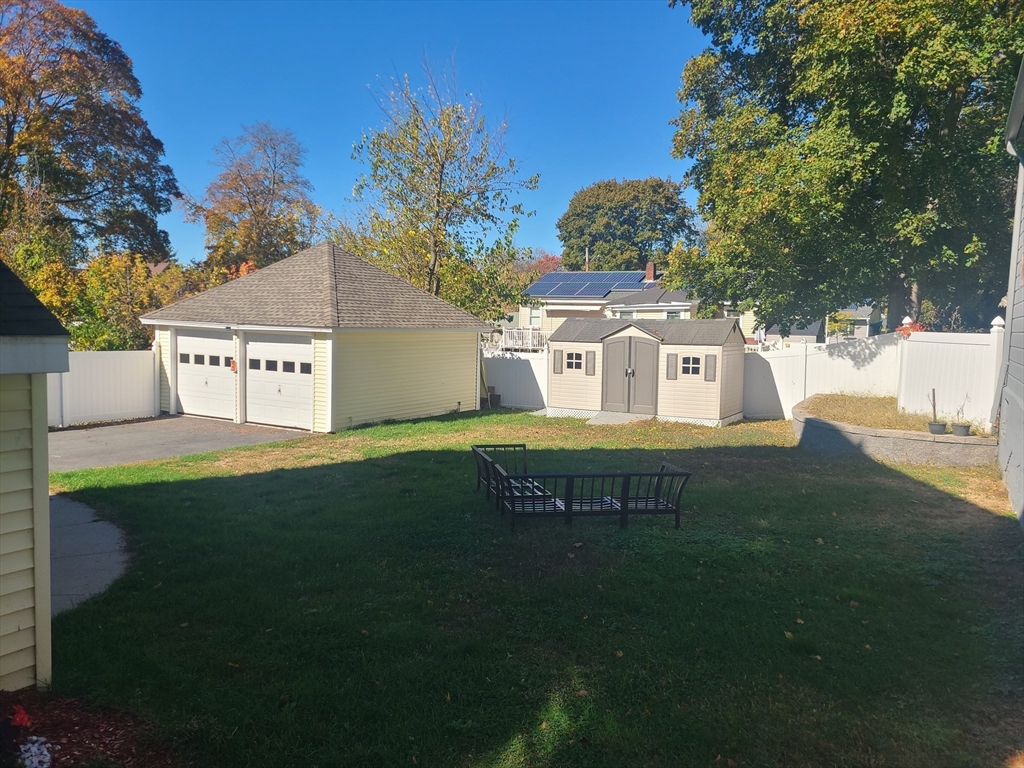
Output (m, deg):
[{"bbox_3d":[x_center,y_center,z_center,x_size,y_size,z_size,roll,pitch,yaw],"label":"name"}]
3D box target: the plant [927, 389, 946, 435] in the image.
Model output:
[{"bbox_3d":[8.031,0.510,14.592,0.350,0.840,0.332,3,5,29],"label":"plant"}]

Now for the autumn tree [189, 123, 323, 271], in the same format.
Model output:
[{"bbox_3d":[-14.797,-8.031,44.545,8.308,13.919,8.308,1,4,0],"label":"autumn tree"}]

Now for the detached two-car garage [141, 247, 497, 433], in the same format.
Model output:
[{"bbox_3d":[-5.176,-1.561,21.360,6.800,4.660,6.450,3,5,30],"label":"detached two-car garage"}]

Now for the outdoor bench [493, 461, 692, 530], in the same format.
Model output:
[{"bbox_3d":[0.989,1.417,9.773,2.344,0.715,0.856,0,4,-11],"label":"outdoor bench"}]

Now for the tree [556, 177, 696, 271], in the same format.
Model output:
[{"bbox_3d":[10.111,-10.551,69.396,12.742,16.069,12.742,1,4,0],"label":"tree"}]

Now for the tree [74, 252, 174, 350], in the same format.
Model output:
[{"bbox_3d":[-13.518,-2.153,26.931,3.511,4.855,3.511,1,4,0],"label":"tree"}]

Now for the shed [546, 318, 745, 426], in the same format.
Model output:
[{"bbox_3d":[3.504,-0.420,20.027,4.580,2.563,2.450,3,5,29],"label":"shed"}]

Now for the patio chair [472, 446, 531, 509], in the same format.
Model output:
[{"bbox_3d":[-0.020,1.316,10.908,0.814,0.715,1.579,0,4,-11],"label":"patio chair"}]

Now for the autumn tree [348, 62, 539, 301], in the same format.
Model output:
[{"bbox_3d":[-2.522,-5.506,27.671,6.917,11.790,6.917,1,4,0],"label":"autumn tree"}]

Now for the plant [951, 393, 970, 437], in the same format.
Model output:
[{"bbox_3d":[8.366,0.565,14.394,0.350,0.770,0.332,3,5,30],"label":"plant"}]

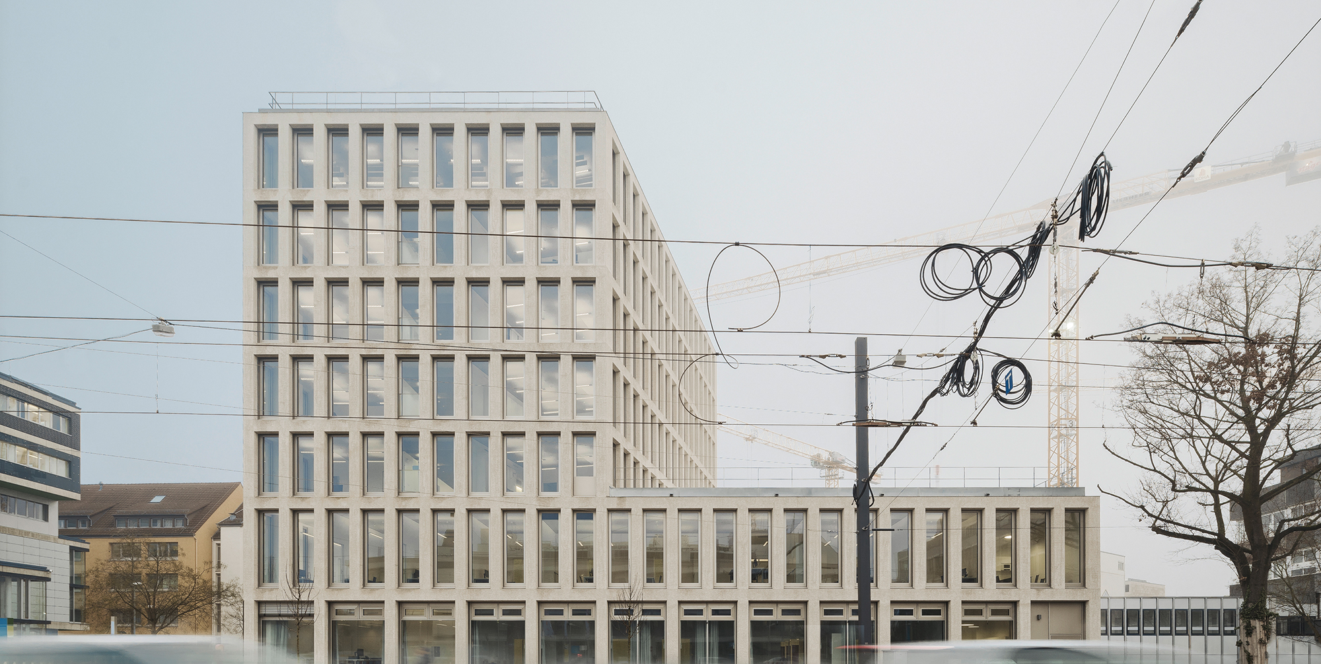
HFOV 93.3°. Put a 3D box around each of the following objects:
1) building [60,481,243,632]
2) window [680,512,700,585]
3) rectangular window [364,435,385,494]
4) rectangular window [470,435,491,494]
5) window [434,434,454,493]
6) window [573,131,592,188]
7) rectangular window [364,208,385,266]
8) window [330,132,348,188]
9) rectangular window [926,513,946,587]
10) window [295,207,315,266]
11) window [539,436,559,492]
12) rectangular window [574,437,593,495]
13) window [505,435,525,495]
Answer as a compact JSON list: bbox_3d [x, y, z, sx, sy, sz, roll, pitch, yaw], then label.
[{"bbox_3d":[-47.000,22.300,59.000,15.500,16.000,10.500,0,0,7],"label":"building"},{"bbox_3d":[1.321,9.719,28.000,0.927,3.313,0.200,0,0,0],"label":"window"},{"bbox_3d":[-12.457,5.785,27.200,0.940,2.600,0.150,0,0,0],"label":"rectangular window"},{"bbox_3d":[-8.020,5.868,27.700,0.871,2.567,0.200,0,0,0],"label":"rectangular window"},{"bbox_3d":[-9.909,6.046,28.586,0.993,2.673,0.150,0,0,0],"label":"window"},{"bbox_3d":[-3.571,-7.863,28.586,0.993,2.673,0.150,0,0,0],"label":"window"},{"bbox_3d":[-13.245,-4.401,28.900,0.970,2.726,0.150,0,0,0],"label":"rectangular window"},{"bbox_3d":[-14.410,-7.715,28.000,0.927,2.595,0.200,0,0,0],"label":"window"},{"bbox_3d":[12.307,9.709,28.000,1.000,3.290,0.150,0,0,0],"label":"rectangular window"},{"bbox_3d":[-15.812,-4.264,27.700,0.871,2.567,0.200,0,0,0],"label":"window"},{"bbox_3d":[-4.981,5.966,28.000,0.927,2.618,0.200,0,0,0],"label":"window"},{"bbox_3d":[-3.538,6.122,28.900,0.970,2.726,0.150,0,0,0],"label":"rectangular window"},{"bbox_3d":[-6.692,6.070,28.586,0.993,2.673,0.150,0,0,0],"label":"window"}]

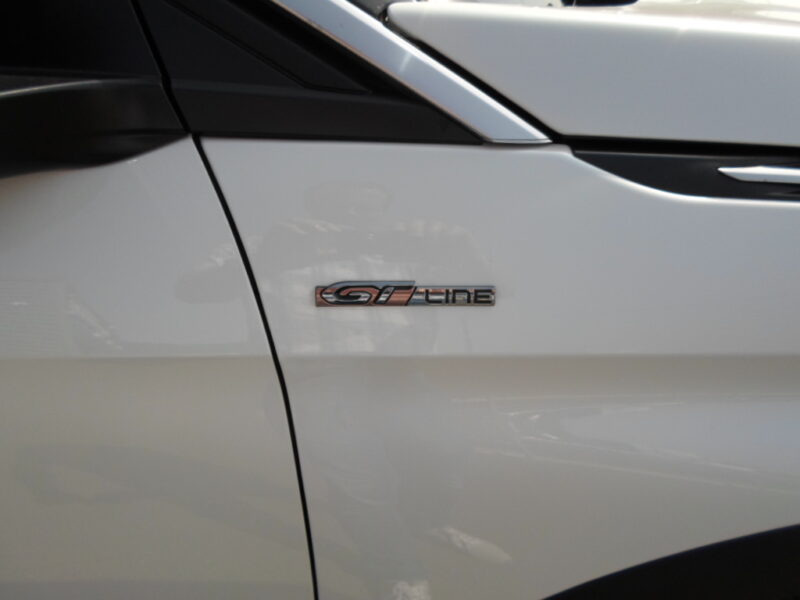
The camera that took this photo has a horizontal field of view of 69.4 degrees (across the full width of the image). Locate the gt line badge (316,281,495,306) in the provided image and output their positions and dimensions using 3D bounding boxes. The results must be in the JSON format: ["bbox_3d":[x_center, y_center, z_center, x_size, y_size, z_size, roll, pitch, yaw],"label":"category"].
[{"bbox_3d":[0.004,-0.005,0.472,0.146,0.021,0.004,-1,11,-3],"label":"gt line badge"}]

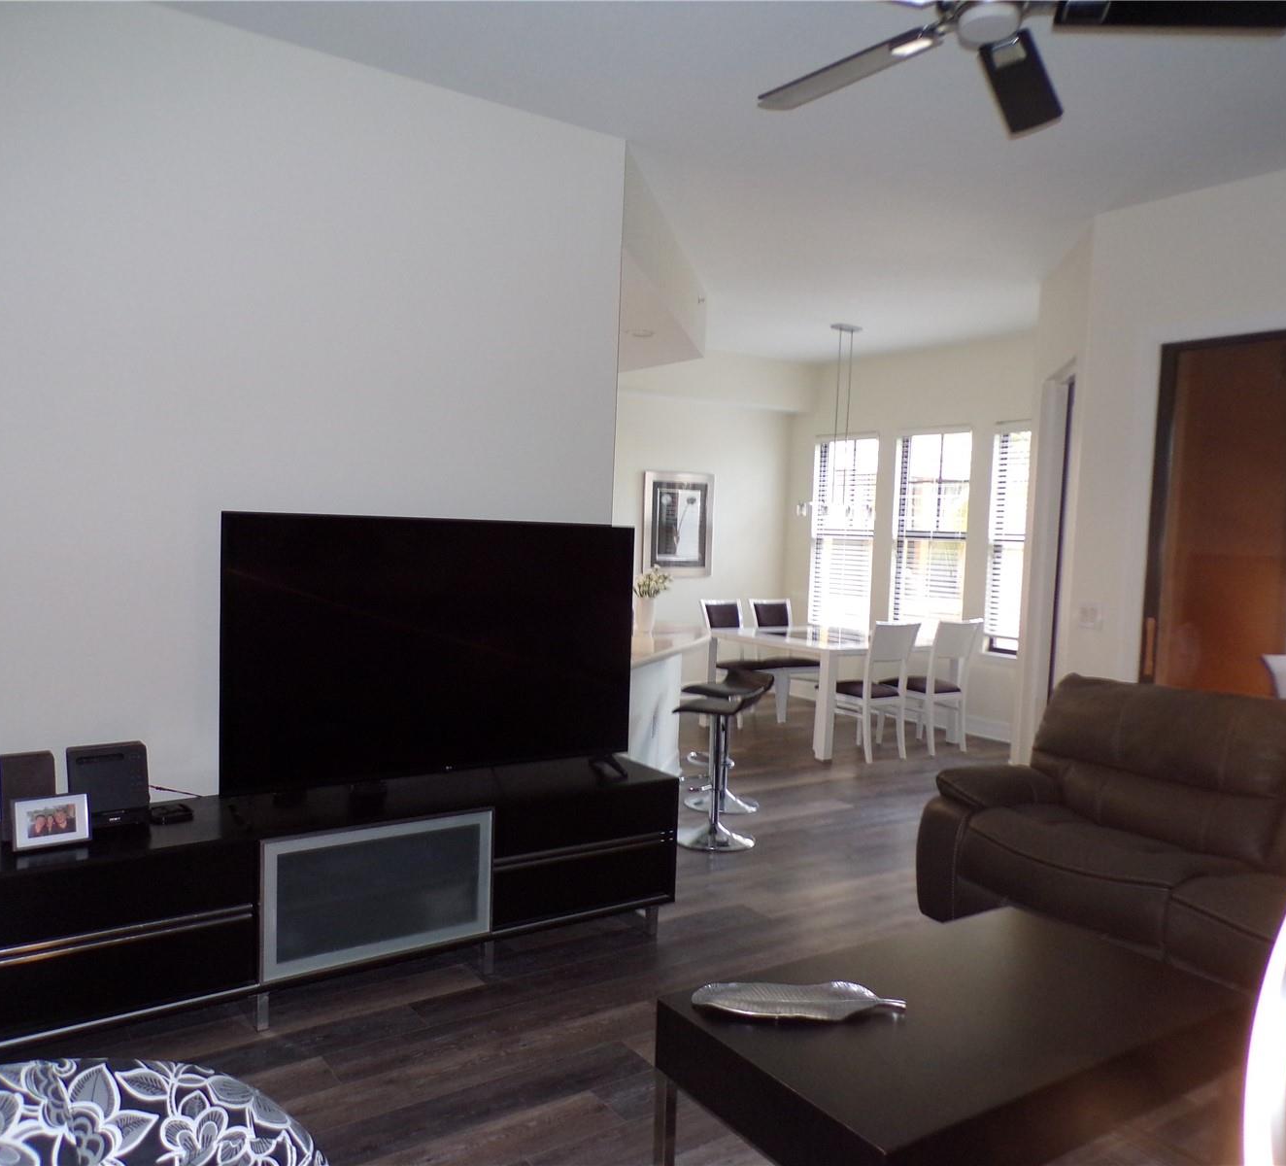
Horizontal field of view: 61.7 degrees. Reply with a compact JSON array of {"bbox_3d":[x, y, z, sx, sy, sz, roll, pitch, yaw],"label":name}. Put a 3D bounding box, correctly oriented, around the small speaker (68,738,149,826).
[{"bbox_3d":[-1.588,0.600,3.197,0.215,0.242,0.109,0,3,-36],"label":"small speaker"}]

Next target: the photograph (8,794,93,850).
[{"bbox_3d":[-1.645,0.659,3.005,0.191,0.141,0.045,0,-7,-36],"label":"photograph"}]

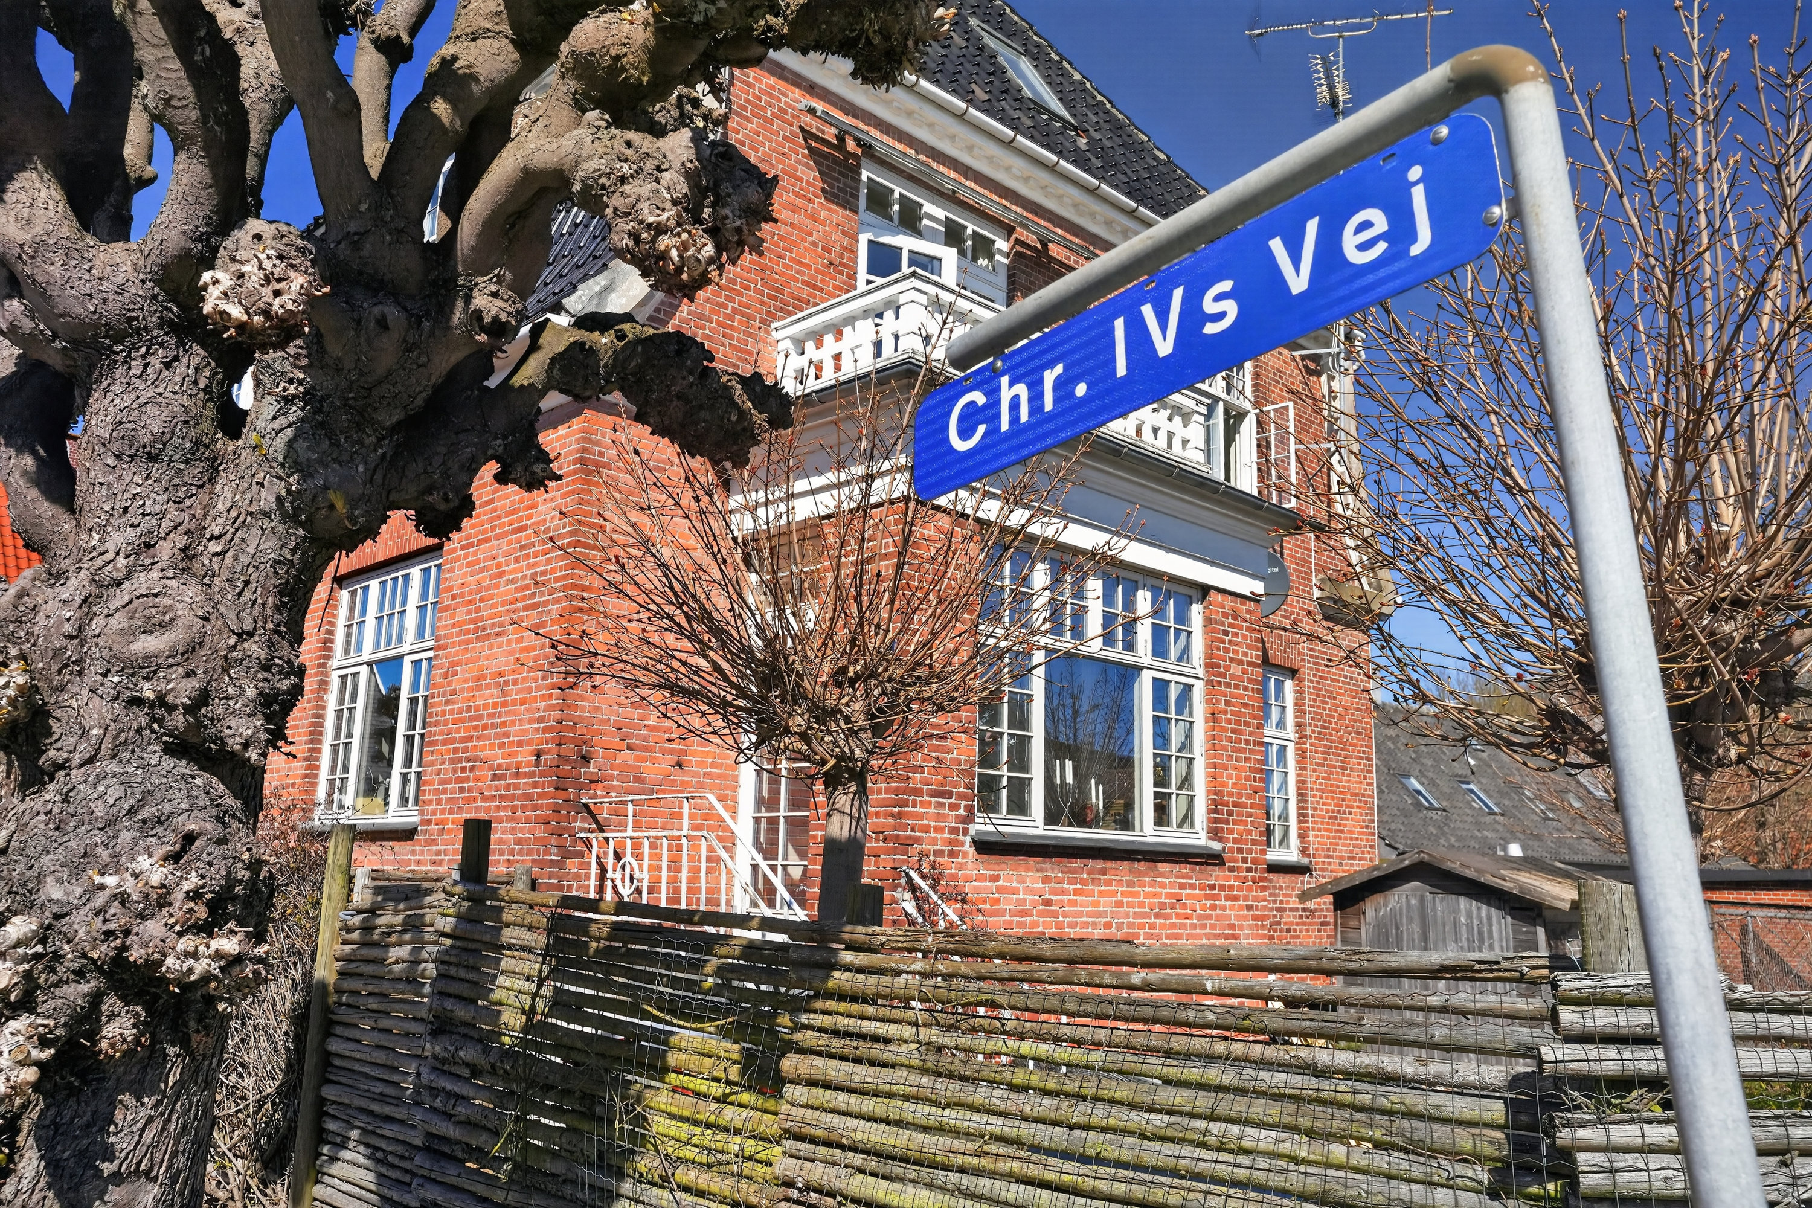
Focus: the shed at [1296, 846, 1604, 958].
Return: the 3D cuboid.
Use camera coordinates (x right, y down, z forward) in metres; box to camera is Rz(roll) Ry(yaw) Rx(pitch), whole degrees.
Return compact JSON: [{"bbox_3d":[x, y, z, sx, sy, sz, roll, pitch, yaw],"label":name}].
[{"bbox_3d":[5.448,3.364,13.152,2.180,2.030,2.670,10,-14,-38],"label":"shed"}]

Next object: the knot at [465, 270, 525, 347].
[{"bbox_3d":[-1.134,-0.811,3.900,0.165,0.205,0.160,9,-13,-32],"label":"knot"}]

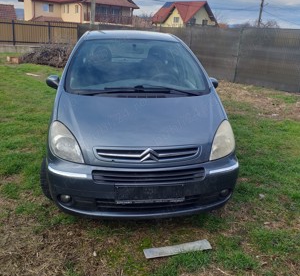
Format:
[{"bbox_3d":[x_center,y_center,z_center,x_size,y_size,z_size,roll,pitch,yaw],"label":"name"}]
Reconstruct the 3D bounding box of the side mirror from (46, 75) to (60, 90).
[{"bbox_3d":[-1.038,-0.629,3.463,0.205,0.170,0.150,-1,19,-8],"label":"side mirror"}]

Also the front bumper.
[{"bbox_3d":[-0.027,0.377,2.666,1.700,0.440,0.550,-1,19,-8],"label":"front bumper"}]

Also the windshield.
[{"bbox_3d":[-0.142,-0.787,3.399,1.490,0.500,0.980,-1,19,-8],"label":"windshield"}]

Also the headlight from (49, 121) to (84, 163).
[{"bbox_3d":[-0.692,0.028,2.579,0.330,0.270,0.460,-1,19,-8],"label":"headlight"}]

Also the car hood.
[{"bbox_3d":[-0.050,-0.112,2.784,1.520,0.440,0.970,-1,19,-8],"label":"car hood"}]

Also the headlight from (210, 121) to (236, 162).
[{"bbox_3d":[0.627,0.007,2.752,0.330,0.270,0.460,-1,19,-8],"label":"headlight"}]

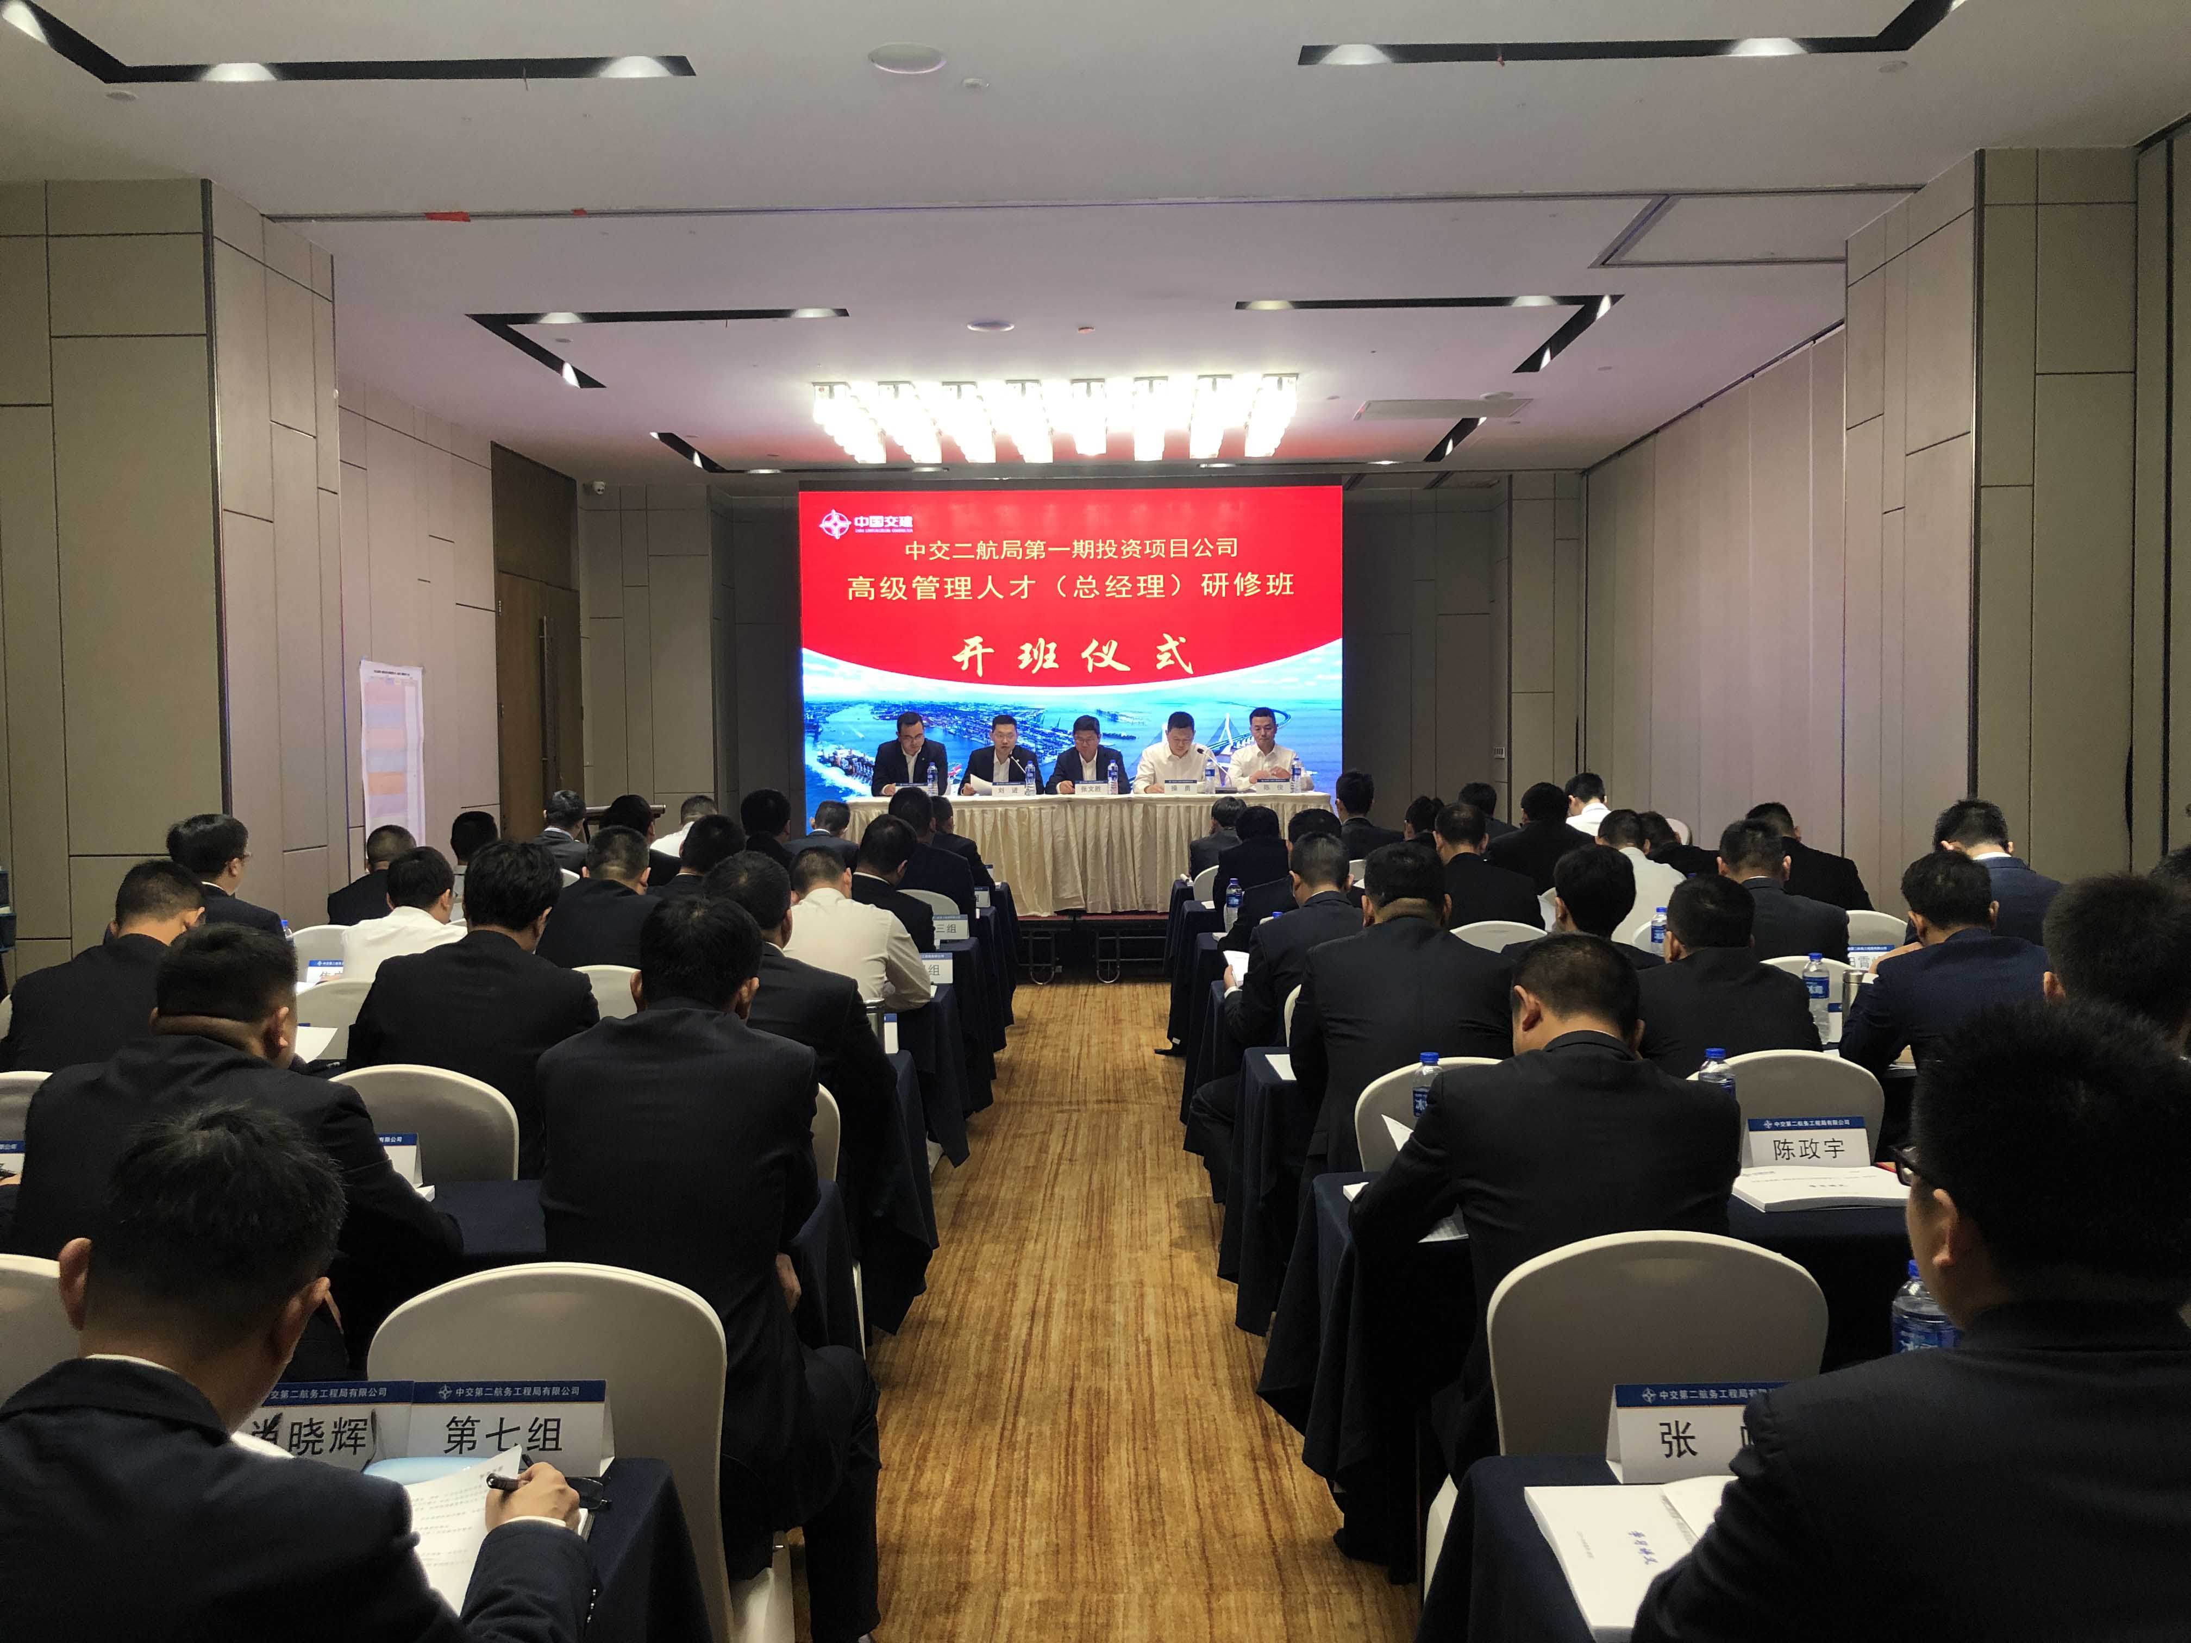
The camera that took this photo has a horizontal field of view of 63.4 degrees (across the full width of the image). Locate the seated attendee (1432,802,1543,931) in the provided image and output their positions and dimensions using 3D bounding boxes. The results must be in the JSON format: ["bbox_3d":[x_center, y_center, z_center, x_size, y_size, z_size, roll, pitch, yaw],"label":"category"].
[{"bbox_3d":[1.387,0.563,6.391,0.530,1.280,0.750,-1,3,1],"label":"seated attendee"}]

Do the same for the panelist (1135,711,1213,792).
[{"bbox_3d":[0.538,-0.082,11.902,0.530,1.295,0.750,-1,3,1],"label":"panelist"}]

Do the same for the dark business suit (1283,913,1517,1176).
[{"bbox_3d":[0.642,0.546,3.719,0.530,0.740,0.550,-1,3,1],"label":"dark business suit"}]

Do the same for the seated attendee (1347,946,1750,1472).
[{"bbox_3d":[0.679,0.785,2.720,0.540,1.260,0.800,0,3,0],"label":"seated attendee"}]

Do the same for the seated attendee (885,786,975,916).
[{"bbox_3d":[-0.710,0.508,7.665,0.520,1.330,0.750,0,3,6],"label":"seated attendee"}]

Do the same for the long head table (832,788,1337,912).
[{"bbox_3d":[-0.033,0.212,11.473,3.080,0.735,0.580,0,3,0],"label":"long head table"}]

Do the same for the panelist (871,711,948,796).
[{"bbox_3d":[-1.233,-0.070,11.932,0.520,1.315,0.750,-1,3,1],"label":"panelist"}]

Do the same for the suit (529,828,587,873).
[{"bbox_3d":[-2.686,0.356,8.900,0.480,0.650,0.450,0,3,16],"label":"suit"}]

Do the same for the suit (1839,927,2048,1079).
[{"bbox_3d":[1.927,0.546,3.948,0.540,0.700,0.500,0,3,0],"label":"suit"}]

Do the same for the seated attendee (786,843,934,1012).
[{"bbox_3d":[-0.715,0.669,4.950,0.540,1.230,0.750,-1,2,3],"label":"seated attendee"}]

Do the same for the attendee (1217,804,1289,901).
[{"bbox_3d":[0.732,0.530,7.742,0.520,1.240,0.750,-1,3,-2],"label":"attendee"}]

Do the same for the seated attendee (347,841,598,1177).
[{"bbox_3d":[-1.267,0.699,3.630,0.520,1.300,0.750,-1,3,4],"label":"seated attendee"}]

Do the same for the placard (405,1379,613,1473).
[{"bbox_3d":[-0.610,0.628,1.846,0.200,0.089,0.058,-1,2,1],"label":"placard"}]

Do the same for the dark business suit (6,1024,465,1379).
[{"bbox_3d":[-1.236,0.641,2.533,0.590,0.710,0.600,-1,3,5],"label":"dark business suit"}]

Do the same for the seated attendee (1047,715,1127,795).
[{"bbox_3d":[-0.058,-0.081,11.910,0.560,1.280,0.750,0,3,0],"label":"seated attendee"}]

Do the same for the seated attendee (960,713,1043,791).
[{"bbox_3d":[-0.623,-0.063,11.922,0.530,1.285,0.750,-1,3,1],"label":"seated attendee"}]

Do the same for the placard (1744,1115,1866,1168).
[{"bbox_3d":[1.223,0.553,3.045,0.200,0.089,0.060,-1,2,-2],"label":"placard"}]

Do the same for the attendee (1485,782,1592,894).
[{"bbox_3d":[1.818,0.505,7.200,0.520,1.300,0.740,-1,2,1],"label":"attendee"}]

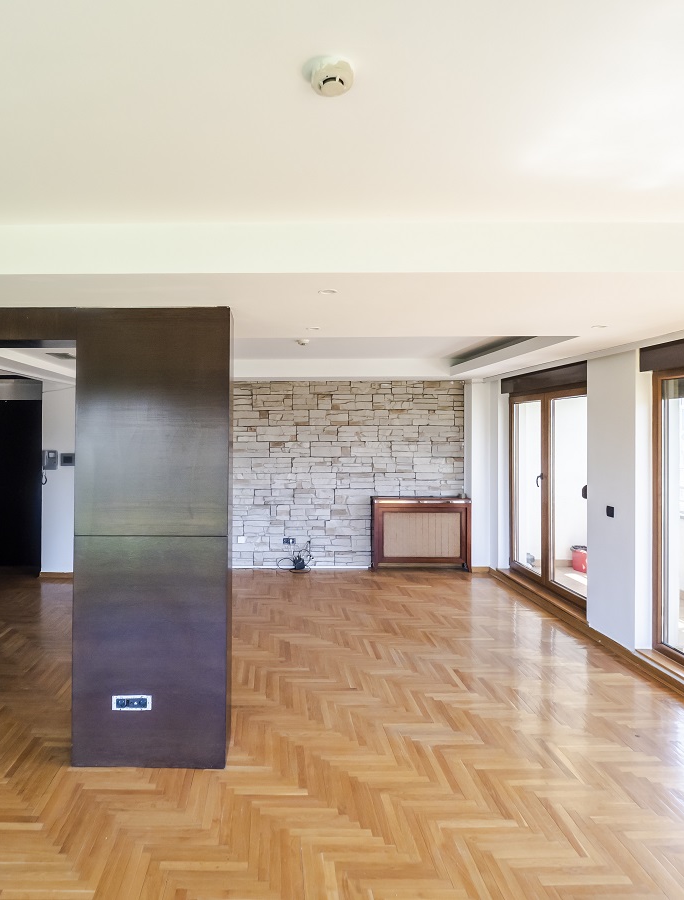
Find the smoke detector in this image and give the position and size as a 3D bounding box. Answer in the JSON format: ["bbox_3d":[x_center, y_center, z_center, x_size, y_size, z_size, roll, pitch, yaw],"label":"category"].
[{"bbox_3d":[-0.022,-0.833,1.085,0.098,0.038,0.098,0,2,0],"label":"smoke detector"}]

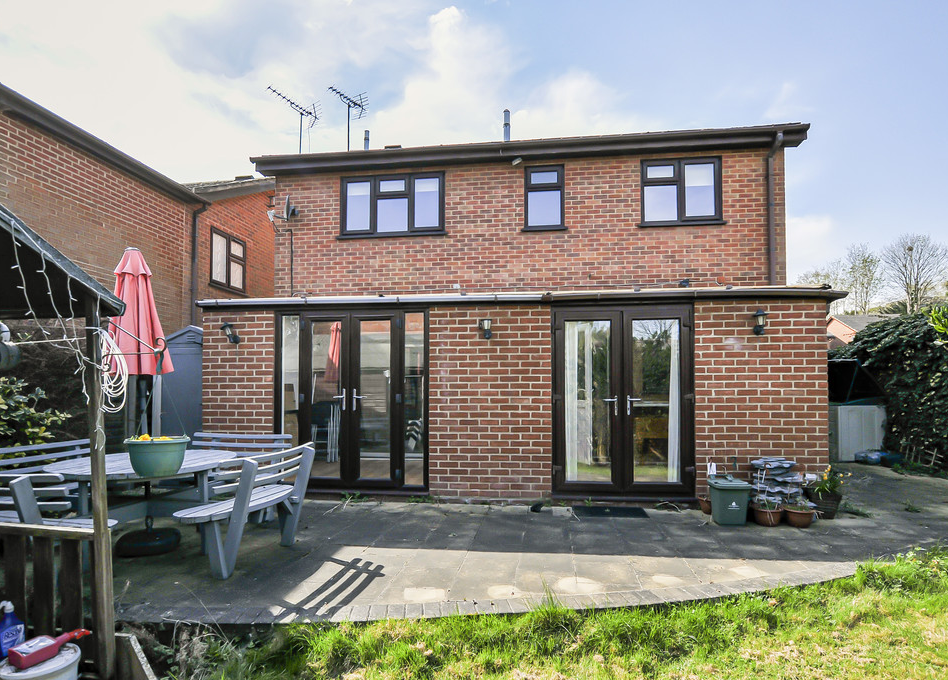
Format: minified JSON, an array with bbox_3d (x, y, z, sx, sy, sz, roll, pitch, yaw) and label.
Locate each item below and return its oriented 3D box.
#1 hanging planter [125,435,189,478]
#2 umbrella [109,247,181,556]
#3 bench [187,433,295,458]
[{"bbox_3d":[-1.560,0.577,2.520,0.290,0.180,0.290,1,-3,-30],"label":"hanging planter"},{"bbox_3d":[-2.704,0.458,4.234,0.480,2.550,0.480,-1,-1,6],"label":"umbrella"},{"bbox_3d":[-2.481,1.366,5.130,1.200,0.830,0.630,-1,-3,13],"label":"bench"}]

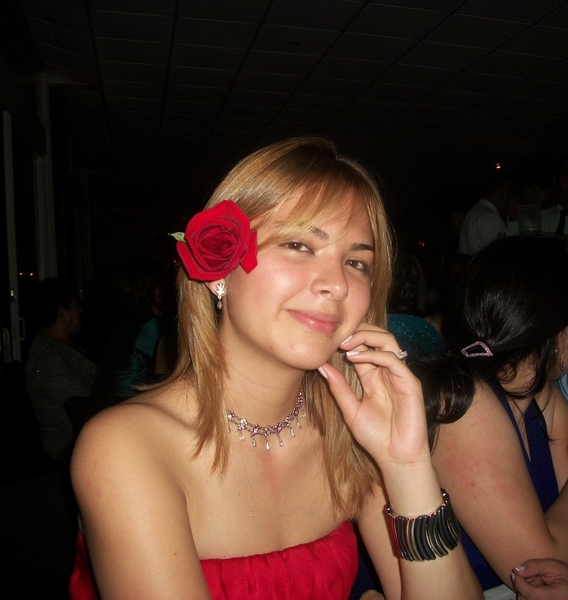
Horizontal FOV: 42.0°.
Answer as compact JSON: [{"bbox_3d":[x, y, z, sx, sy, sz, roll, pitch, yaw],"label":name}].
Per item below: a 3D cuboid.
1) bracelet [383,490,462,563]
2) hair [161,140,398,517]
[{"bbox_3d":[0.132,0.214,0.705,0.064,0.046,0.057,-17,16,5],"label":"bracelet"},{"bbox_3d":[-0.006,0.027,0.765,0.215,0.380,0.225,4,2,-25],"label":"hair"}]

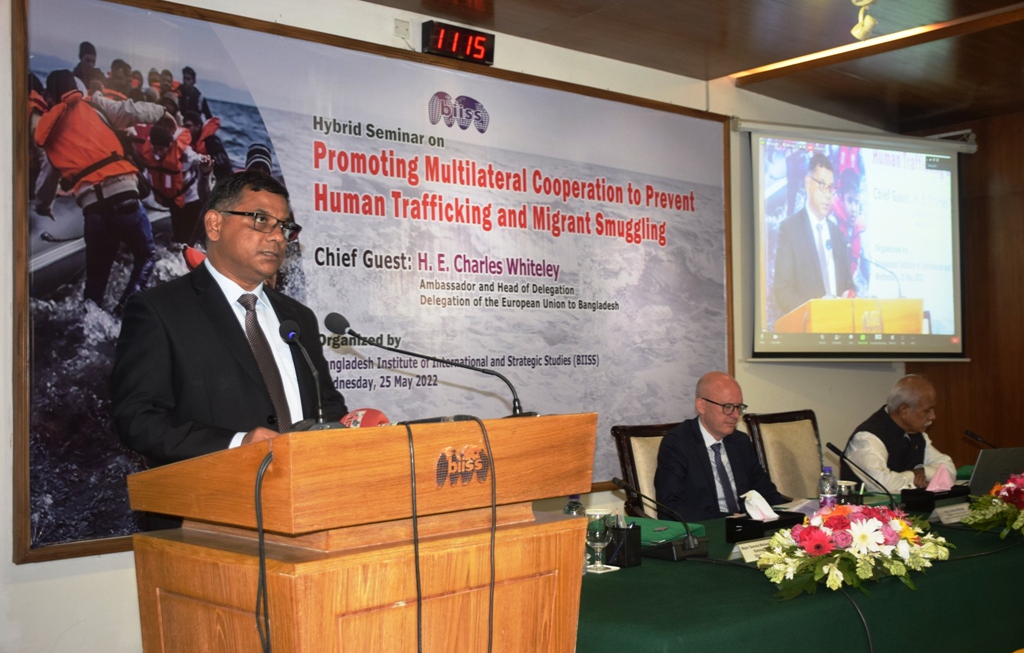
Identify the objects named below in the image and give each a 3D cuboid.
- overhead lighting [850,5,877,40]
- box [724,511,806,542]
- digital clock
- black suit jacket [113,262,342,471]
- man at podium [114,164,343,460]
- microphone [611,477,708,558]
[{"bbox_3d":[1.312,-1.135,4.140,0.070,0.120,0.088,0,-2,-41],"label":"overhead lighting"},{"bbox_3d":[0.771,0.615,3.365,0.208,0.074,0.131,0,-2,-41],"label":"box"},{"bbox_3d":[-0.207,-1.101,4.352,0.311,0.121,0.065,0,-2,-41],"label":"digital clock"},{"bbox_3d":[-0.610,0.231,2.377,0.540,0.770,0.440,0,-2,-41],"label":"black suit jacket"},{"bbox_3d":[-0.593,0.517,2.354,0.540,1.745,0.480,0,-2,-41],"label":"man at podium"},{"bbox_3d":[0.393,0.553,3.230,0.145,0.205,0.340,0,-2,-41],"label":"microphone"}]

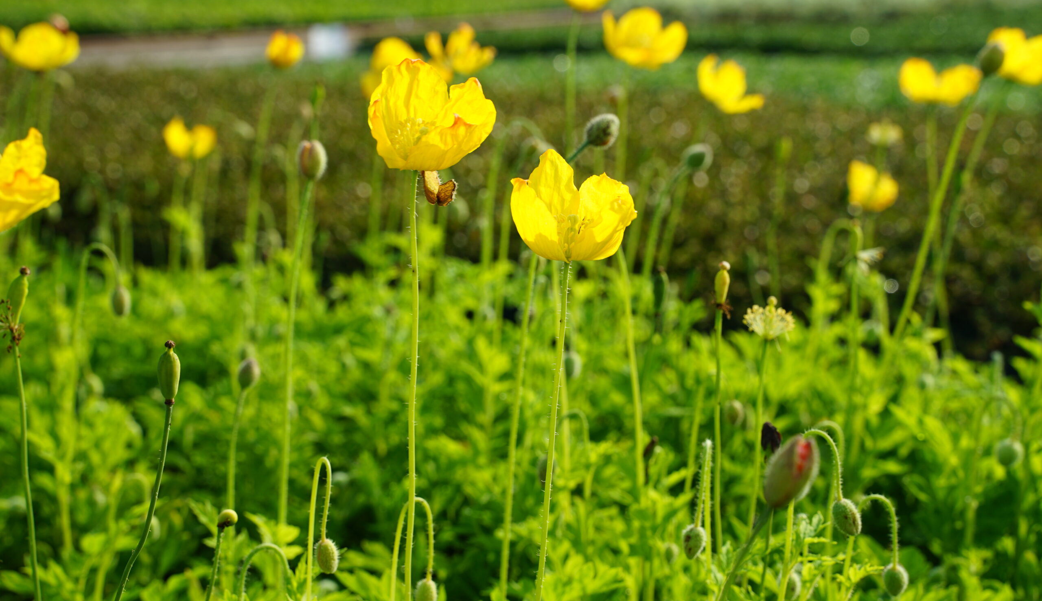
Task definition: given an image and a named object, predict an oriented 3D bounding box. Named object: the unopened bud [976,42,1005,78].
[{"bbox_3d":[0.309,-0.158,1.180,0.015,0.021,0.015,21,9,0],"label":"unopened bud"}]

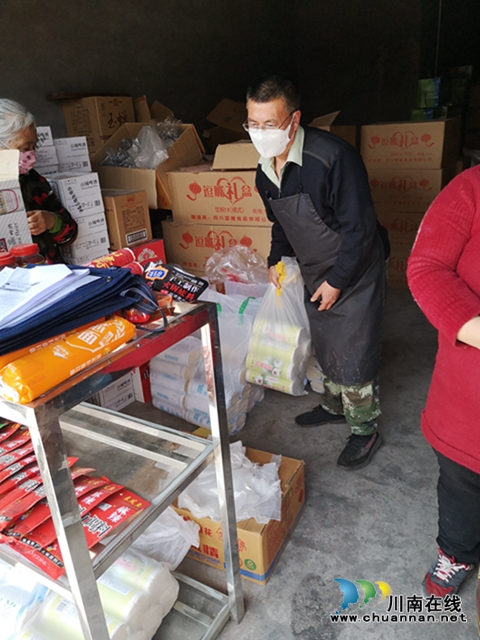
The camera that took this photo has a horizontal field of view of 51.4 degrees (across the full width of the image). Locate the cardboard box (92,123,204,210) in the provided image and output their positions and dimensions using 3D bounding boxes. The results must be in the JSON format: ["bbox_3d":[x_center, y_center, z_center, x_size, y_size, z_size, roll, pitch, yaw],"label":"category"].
[{"bbox_3d":[-0.721,-1.163,3.696,0.545,0.299,0.669,10,45,14],"label":"cardboard box"}]

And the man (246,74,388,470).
[{"bbox_3d":[0.346,-0.154,2.018,0.580,1.550,0.500,-22,27,-37],"label":"man"}]

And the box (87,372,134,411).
[{"bbox_3d":[-0.754,0.381,2.745,0.260,0.175,0.205,11,26,35],"label":"box"}]

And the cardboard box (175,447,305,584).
[{"bbox_3d":[0.015,0.671,1.810,0.332,0.213,0.384,7,24,27],"label":"cardboard box"}]

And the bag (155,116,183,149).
[{"bbox_3d":[-0.496,-1.301,3.464,0.200,0.220,0.200,7,24,27],"label":"bag"}]

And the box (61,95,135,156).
[{"bbox_3d":[-0.986,-1.375,3.545,0.392,0.350,0.309,13,27,36],"label":"box"}]

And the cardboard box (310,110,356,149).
[{"bbox_3d":[0.637,-1.419,4.010,0.450,0.370,0.420,11,26,34],"label":"cardboard box"}]

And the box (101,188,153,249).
[{"bbox_3d":[-0.630,-0.522,2.548,0.250,0.250,0.225,10,25,32],"label":"box"}]

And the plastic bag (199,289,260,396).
[{"bbox_3d":[-0.051,0.139,2.471,0.300,0.610,0.280,7,24,27],"label":"plastic bag"}]

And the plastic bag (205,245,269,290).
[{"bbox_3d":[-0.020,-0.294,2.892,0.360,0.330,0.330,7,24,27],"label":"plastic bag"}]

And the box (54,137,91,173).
[{"bbox_3d":[-0.970,-0.870,2.639,0.260,0.175,0.205,10,25,32],"label":"box"}]

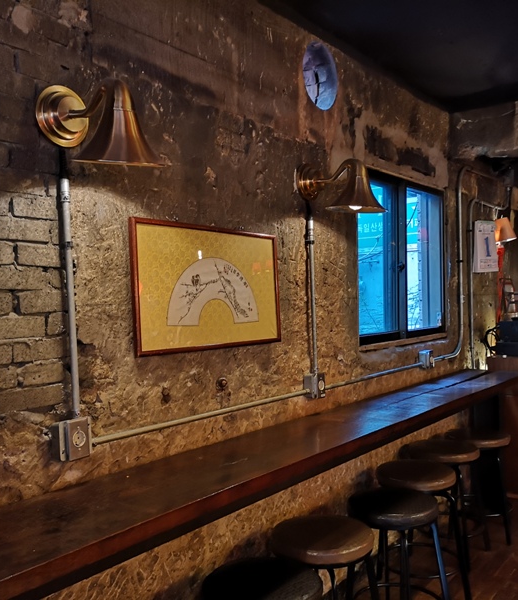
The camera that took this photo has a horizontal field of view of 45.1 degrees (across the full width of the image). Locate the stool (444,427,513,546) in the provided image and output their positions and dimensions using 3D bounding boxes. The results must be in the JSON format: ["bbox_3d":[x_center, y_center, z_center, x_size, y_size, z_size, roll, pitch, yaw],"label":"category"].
[{"bbox_3d":[1.318,1.103,3.742,0.370,0.600,0.370,-1,0,0],"label":"stool"}]

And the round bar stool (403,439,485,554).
[{"bbox_3d":[1.056,1.109,3.451,0.370,0.600,0.370,-1,0,38],"label":"round bar stool"}]

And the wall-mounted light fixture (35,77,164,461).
[{"bbox_3d":[-0.408,-0.059,1.651,0.380,1.020,0.250,-1,0,38],"label":"wall-mounted light fixture"}]

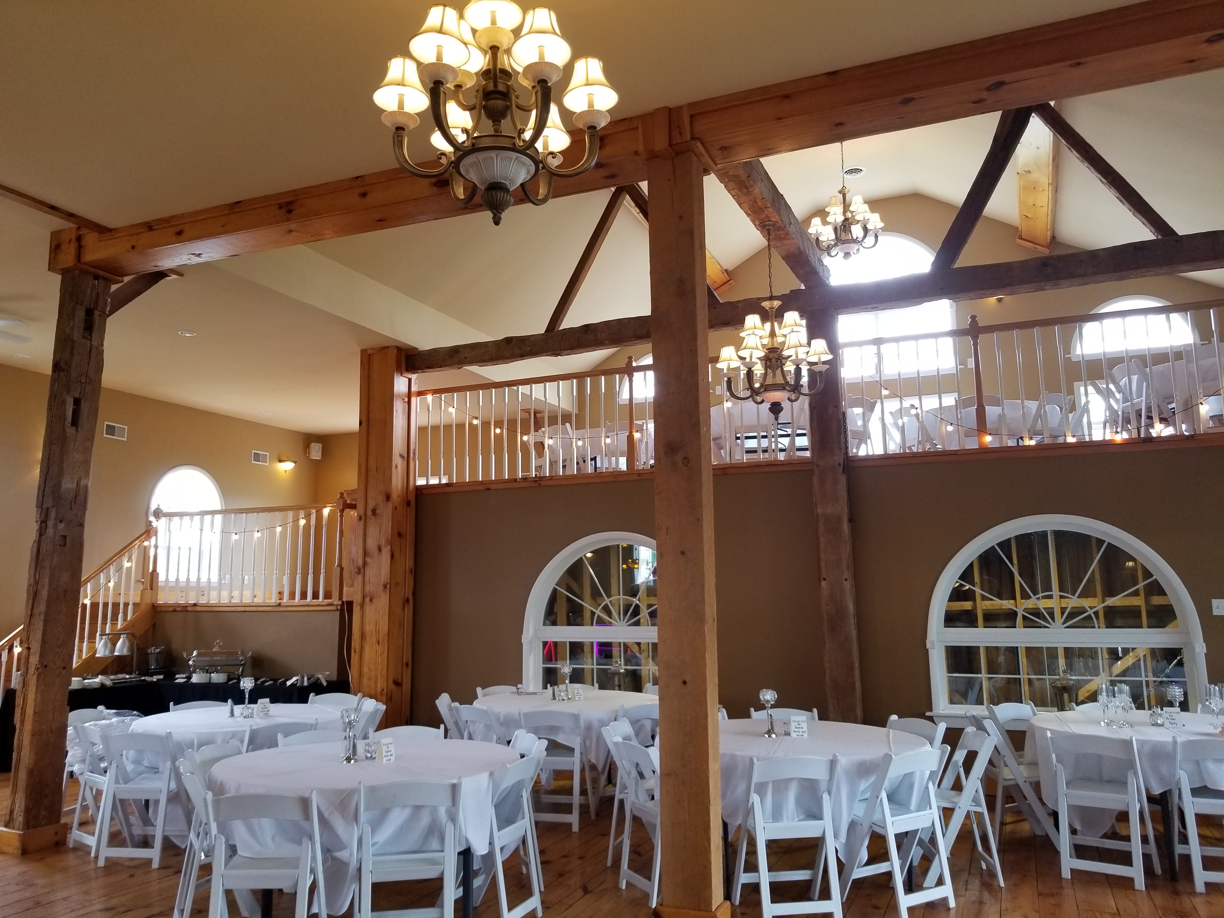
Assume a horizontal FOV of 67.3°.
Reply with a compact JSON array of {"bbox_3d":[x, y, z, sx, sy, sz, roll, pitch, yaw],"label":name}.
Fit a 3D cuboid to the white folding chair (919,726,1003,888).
[{"bbox_3d":[1.890,1.919,5.142,0.450,0.785,0.445,-2,-9,7],"label":"white folding chair"}]

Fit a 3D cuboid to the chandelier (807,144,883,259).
[{"bbox_3d":[2.408,-2.675,9.530,0.780,1.300,0.780,-4,-10,22],"label":"chandelier"}]

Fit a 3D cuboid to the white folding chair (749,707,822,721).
[{"bbox_3d":[1.172,2.098,6.091,0.450,0.780,0.470,-2,-9,6],"label":"white folding chair"}]

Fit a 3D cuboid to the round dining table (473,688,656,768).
[{"bbox_3d":[-0.394,2.313,7.279,1.550,0.760,1.550,-1,-9,0],"label":"round dining table"}]

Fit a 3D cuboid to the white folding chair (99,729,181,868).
[{"bbox_3d":[-2.872,2.080,5.746,0.445,0.780,0.460,-1,-8,5],"label":"white folding chair"}]

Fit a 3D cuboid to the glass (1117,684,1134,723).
[{"bbox_3d":[3.160,1.508,5.688,0.075,0.236,0.075,-4,-9,22],"label":"glass"}]

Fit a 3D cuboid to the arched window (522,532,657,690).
[{"bbox_3d":[0.052,1.510,8.658,2.000,1.620,0.180,-4,-10,22],"label":"arched window"}]

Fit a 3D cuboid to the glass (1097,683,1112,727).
[{"bbox_3d":[2.966,1.482,5.562,0.070,0.240,0.070,-1,-9,0],"label":"glass"}]

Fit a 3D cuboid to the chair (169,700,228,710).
[{"bbox_3d":[-3.150,2.260,7.007,0.445,0.785,0.450,4,-10,-25],"label":"chair"}]

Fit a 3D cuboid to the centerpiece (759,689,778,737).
[{"bbox_3d":[0.913,1.459,5.318,0.105,0.285,0.105,-4,-10,22],"label":"centerpiece"}]

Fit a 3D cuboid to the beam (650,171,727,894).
[{"bbox_3d":[0.369,0.324,4.594,0.245,3.850,0.210,-4,-9,22],"label":"beam"}]

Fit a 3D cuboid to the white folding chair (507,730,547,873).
[{"bbox_3d":[-0.619,1.924,5.032,0.450,0.785,0.445,4,-10,-26],"label":"white folding chair"}]

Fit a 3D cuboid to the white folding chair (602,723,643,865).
[{"bbox_3d":[0.226,2.027,5.580,0.470,0.780,0.450,-4,-9,19],"label":"white folding chair"}]

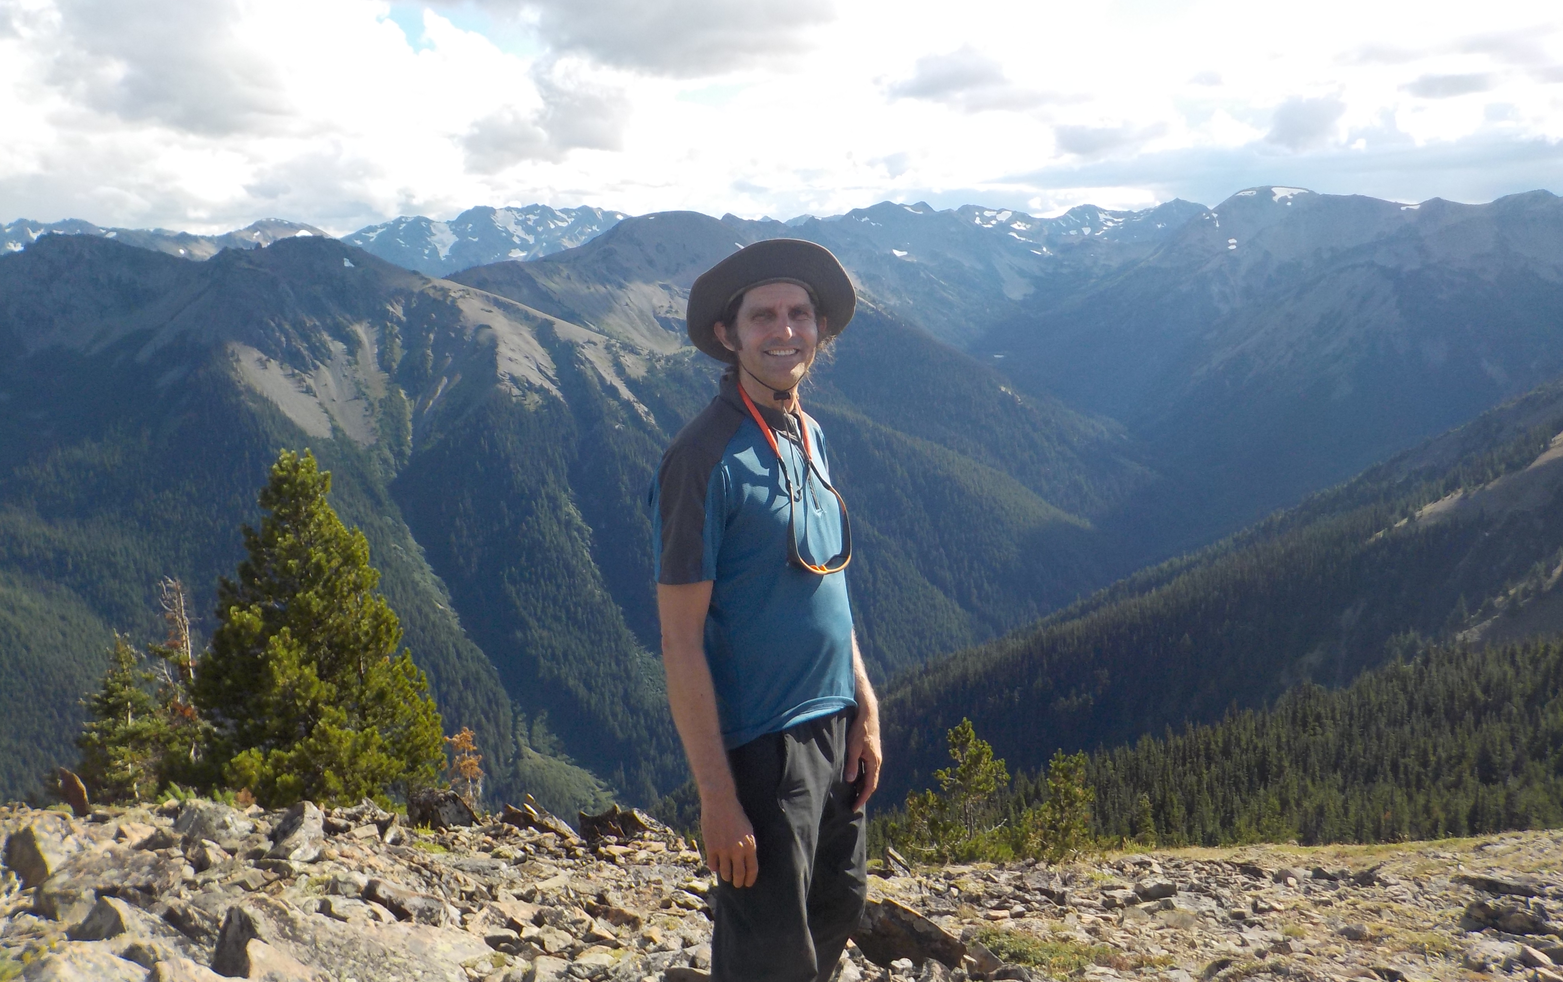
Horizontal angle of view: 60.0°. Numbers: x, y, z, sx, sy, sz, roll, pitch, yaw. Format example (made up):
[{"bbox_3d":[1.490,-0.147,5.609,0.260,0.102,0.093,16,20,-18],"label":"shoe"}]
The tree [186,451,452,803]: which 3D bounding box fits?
[{"bbox_3d":[-2.900,0.890,8.500,1.550,2.330,1.500,-3,10,-19],"label":"tree"}]

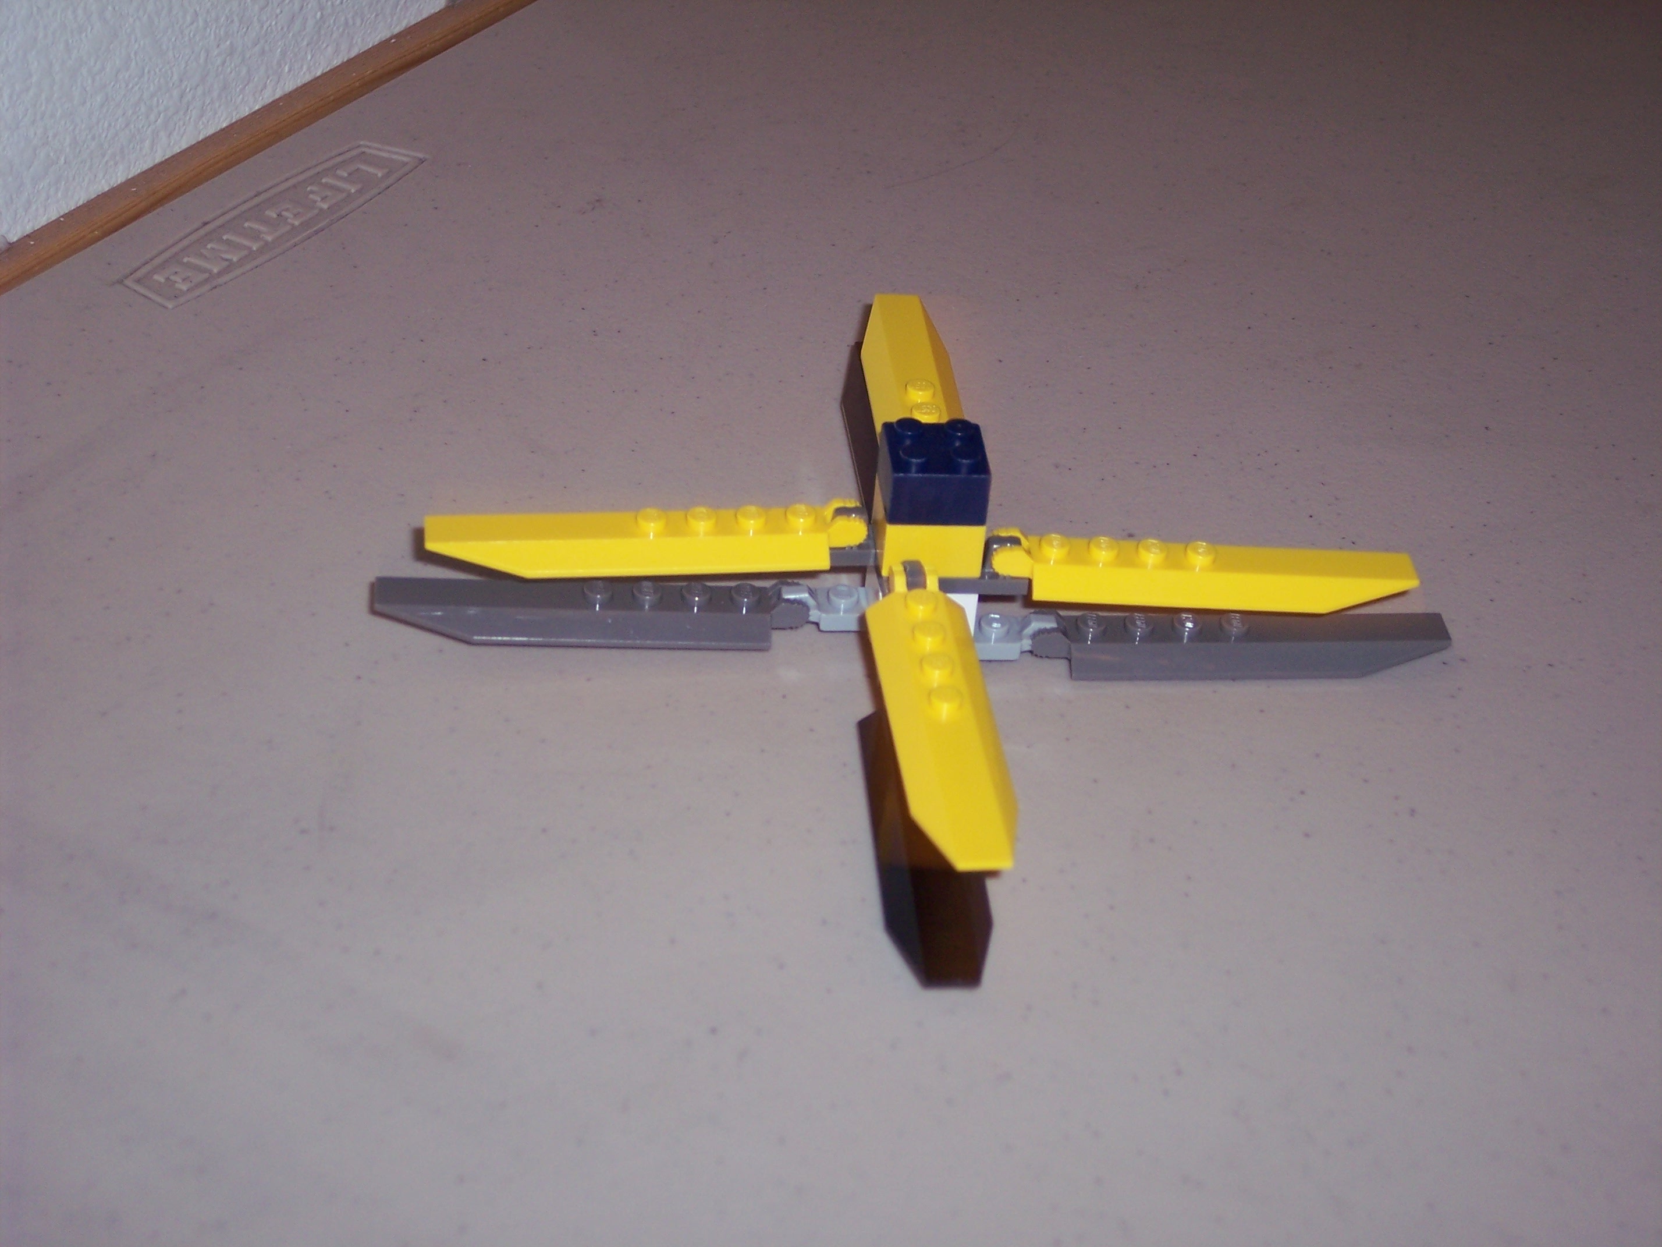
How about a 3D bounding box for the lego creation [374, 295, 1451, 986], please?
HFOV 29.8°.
[{"bbox_3d":[0.015,-0.013,0.505,0.177,0.039,0.177,1,35,-7],"label":"lego creation"}]

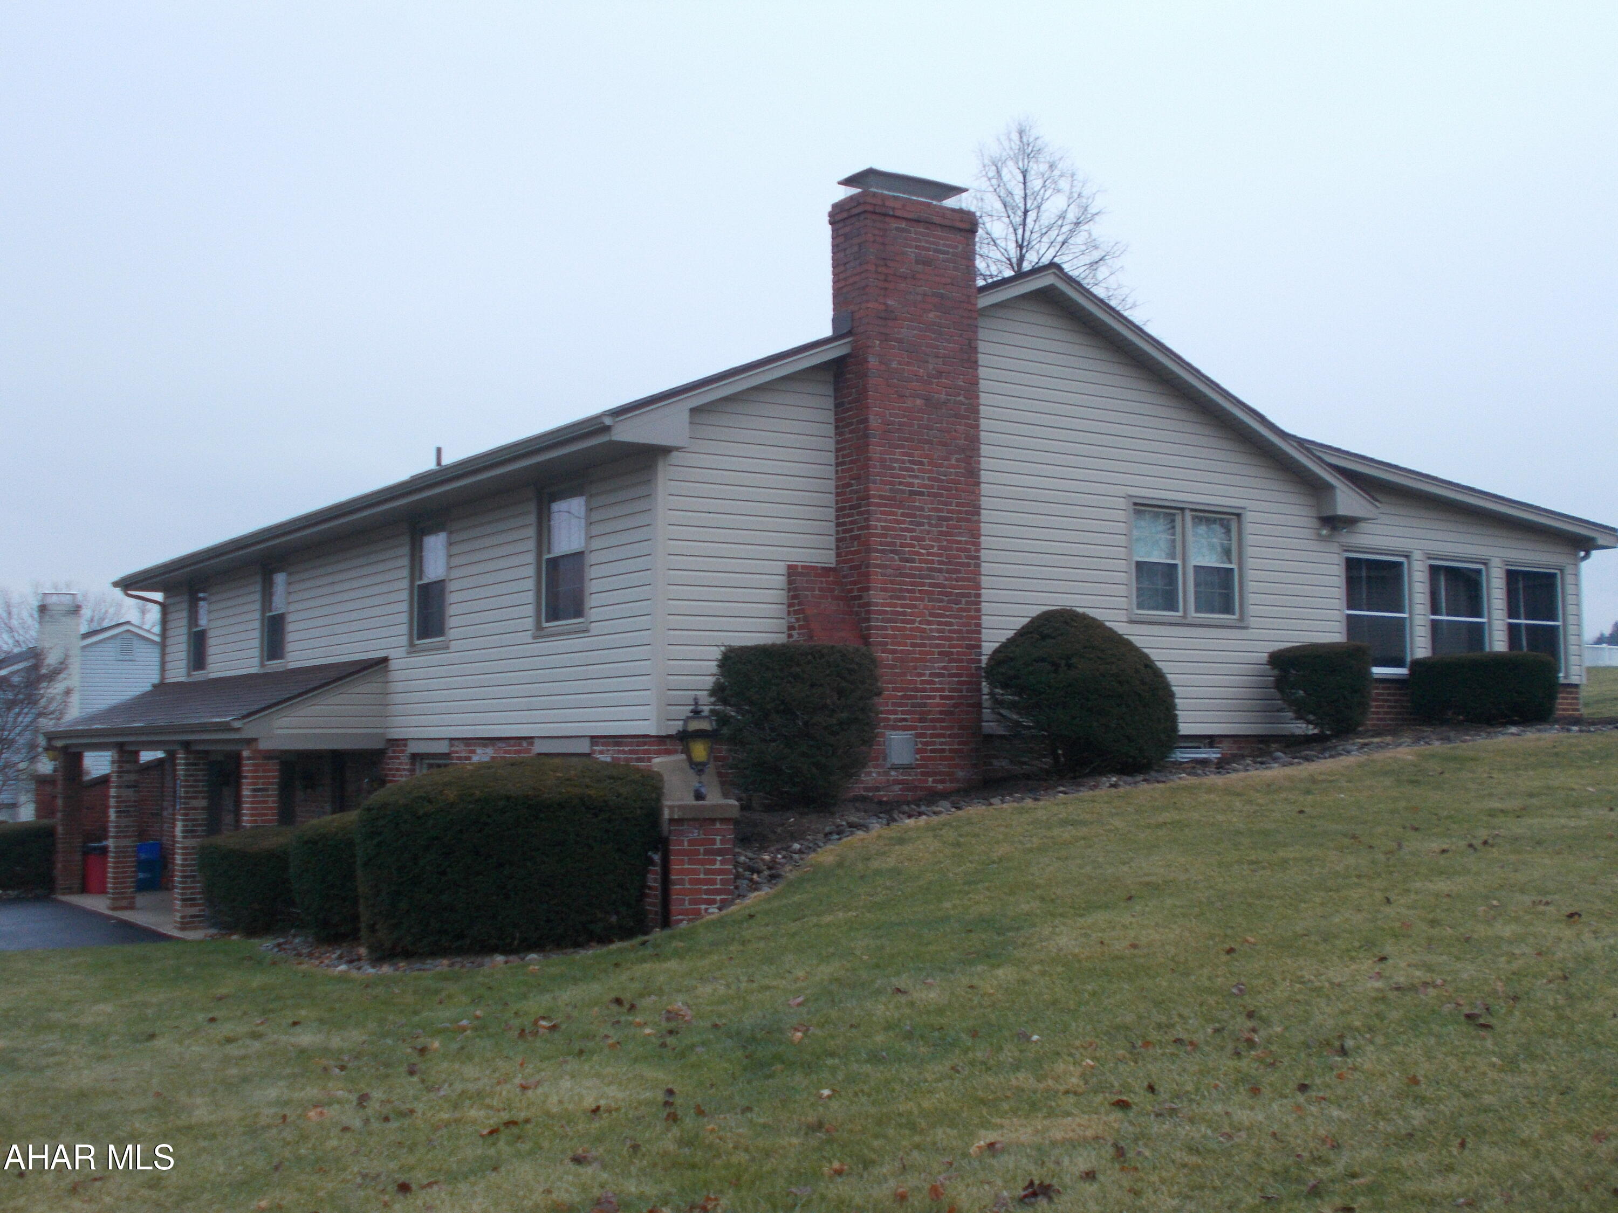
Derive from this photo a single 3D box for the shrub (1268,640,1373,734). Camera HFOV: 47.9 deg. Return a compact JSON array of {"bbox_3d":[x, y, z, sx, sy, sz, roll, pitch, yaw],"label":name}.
[{"bbox_3d":[5.310,0.854,18.920,0.962,0.979,0.934,3,-5,-34],"label":"shrub"}]

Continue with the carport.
[{"bbox_3d":[-8.359,2.473,24.422,1.680,3.220,10.400,3,-5,-34],"label":"carport"}]

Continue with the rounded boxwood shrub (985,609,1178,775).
[{"bbox_3d":[2.474,0.778,16.604,1.614,1.512,1.614,0,-5,0],"label":"rounded boxwood shrub"}]

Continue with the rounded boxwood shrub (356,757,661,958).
[{"bbox_3d":[-2.310,1.900,13.972,2.027,1.479,2.189,3,-5,-34],"label":"rounded boxwood shrub"}]

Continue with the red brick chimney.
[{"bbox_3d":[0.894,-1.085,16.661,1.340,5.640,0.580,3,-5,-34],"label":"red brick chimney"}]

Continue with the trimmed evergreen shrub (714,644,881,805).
[{"bbox_3d":[-0.116,0.974,14.793,1.246,1.332,1.246,0,-5,0],"label":"trimmed evergreen shrub"}]

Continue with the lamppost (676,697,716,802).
[{"bbox_3d":[-0.770,0.983,12.550,0.265,0.720,0.265,0,-5,-3],"label":"lamppost"}]

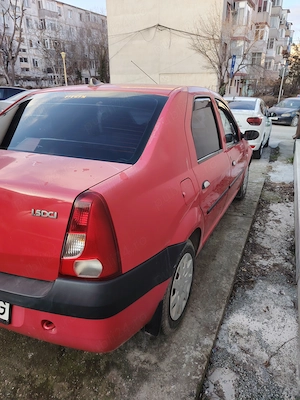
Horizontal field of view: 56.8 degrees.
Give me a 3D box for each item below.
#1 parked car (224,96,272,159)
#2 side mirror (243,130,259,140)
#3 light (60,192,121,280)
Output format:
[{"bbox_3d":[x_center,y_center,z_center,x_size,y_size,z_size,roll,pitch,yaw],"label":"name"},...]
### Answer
[{"bbox_3d":[2.545,-2.190,8.080,1.750,1.470,4.400,8,20,25],"label":"parked car"},{"bbox_3d":[1.107,-0.710,3.044,0.175,0.120,0.105,9,23,25],"label":"side mirror"},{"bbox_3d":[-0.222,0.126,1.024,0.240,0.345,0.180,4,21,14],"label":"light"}]

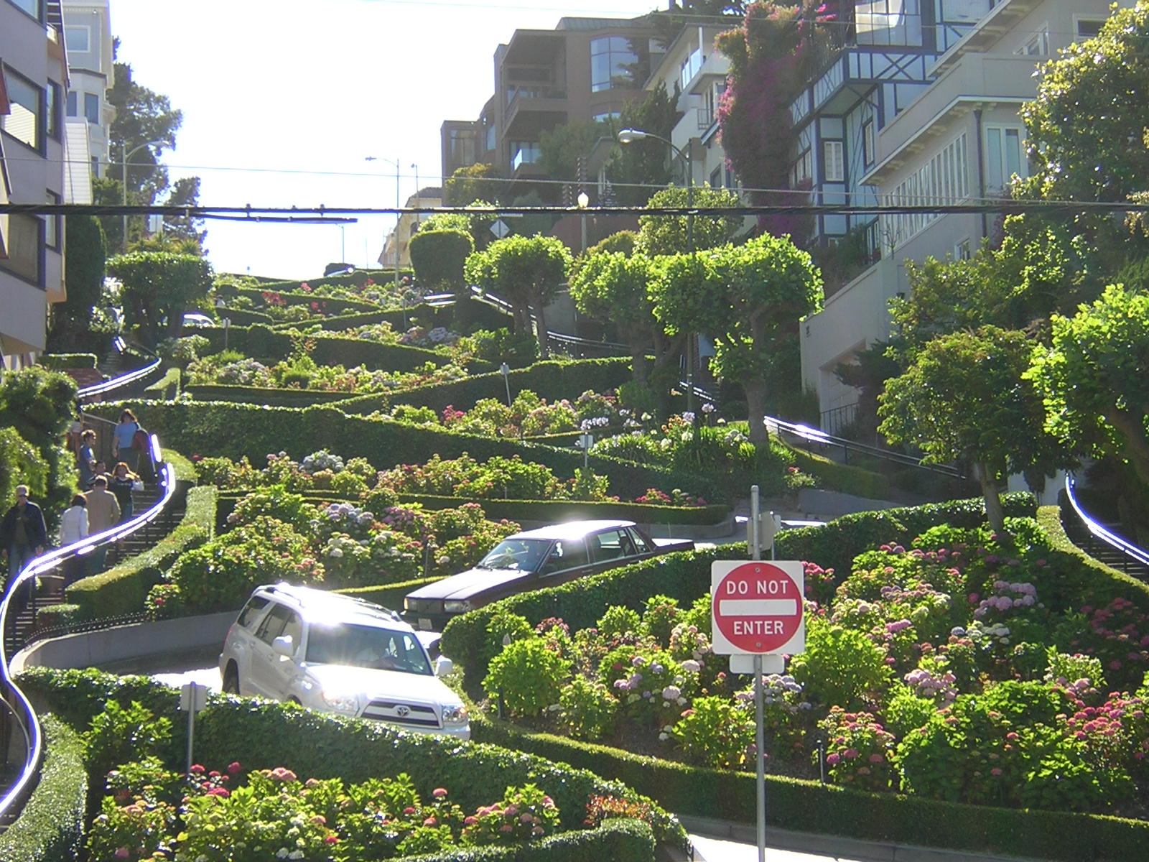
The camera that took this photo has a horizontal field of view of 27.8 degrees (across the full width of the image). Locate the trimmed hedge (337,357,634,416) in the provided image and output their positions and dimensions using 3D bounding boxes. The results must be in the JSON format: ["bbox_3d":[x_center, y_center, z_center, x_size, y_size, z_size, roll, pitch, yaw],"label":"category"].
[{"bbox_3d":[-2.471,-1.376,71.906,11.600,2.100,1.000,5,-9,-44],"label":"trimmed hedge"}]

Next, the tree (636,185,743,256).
[{"bbox_3d":[4.222,-5.920,83.243,4.200,5.800,4.200,-1,-7,0],"label":"tree"}]

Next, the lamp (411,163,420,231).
[{"bbox_3d":[-10.257,-13.474,150.000,0.350,7.700,2.200,0,-9,-10],"label":"lamp"}]

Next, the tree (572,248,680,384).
[{"bbox_3d":[1.616,-3.323,68.000,3.500,4.200,3.300,0,-9,-10],"label":"tree"}]

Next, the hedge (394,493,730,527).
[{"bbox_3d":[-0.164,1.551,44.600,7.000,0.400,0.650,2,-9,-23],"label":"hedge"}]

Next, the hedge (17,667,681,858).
[{"bbox_3d":[-2.744,3.432,24.727,8.700,1.950,1.400,-6,-8,35],"label":"hedge"}]

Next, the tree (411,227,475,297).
[{"bbox_3d":[-6.667,-8.295,117.000,3.200,3.600,3.200,0,-7,-10],"label":"tree"}]

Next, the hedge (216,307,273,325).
[{"bbox_3d":[-15.144,-5.199,106.373,3.000,0.850,0.900,-5,-8,31],"label":"hedge"}]

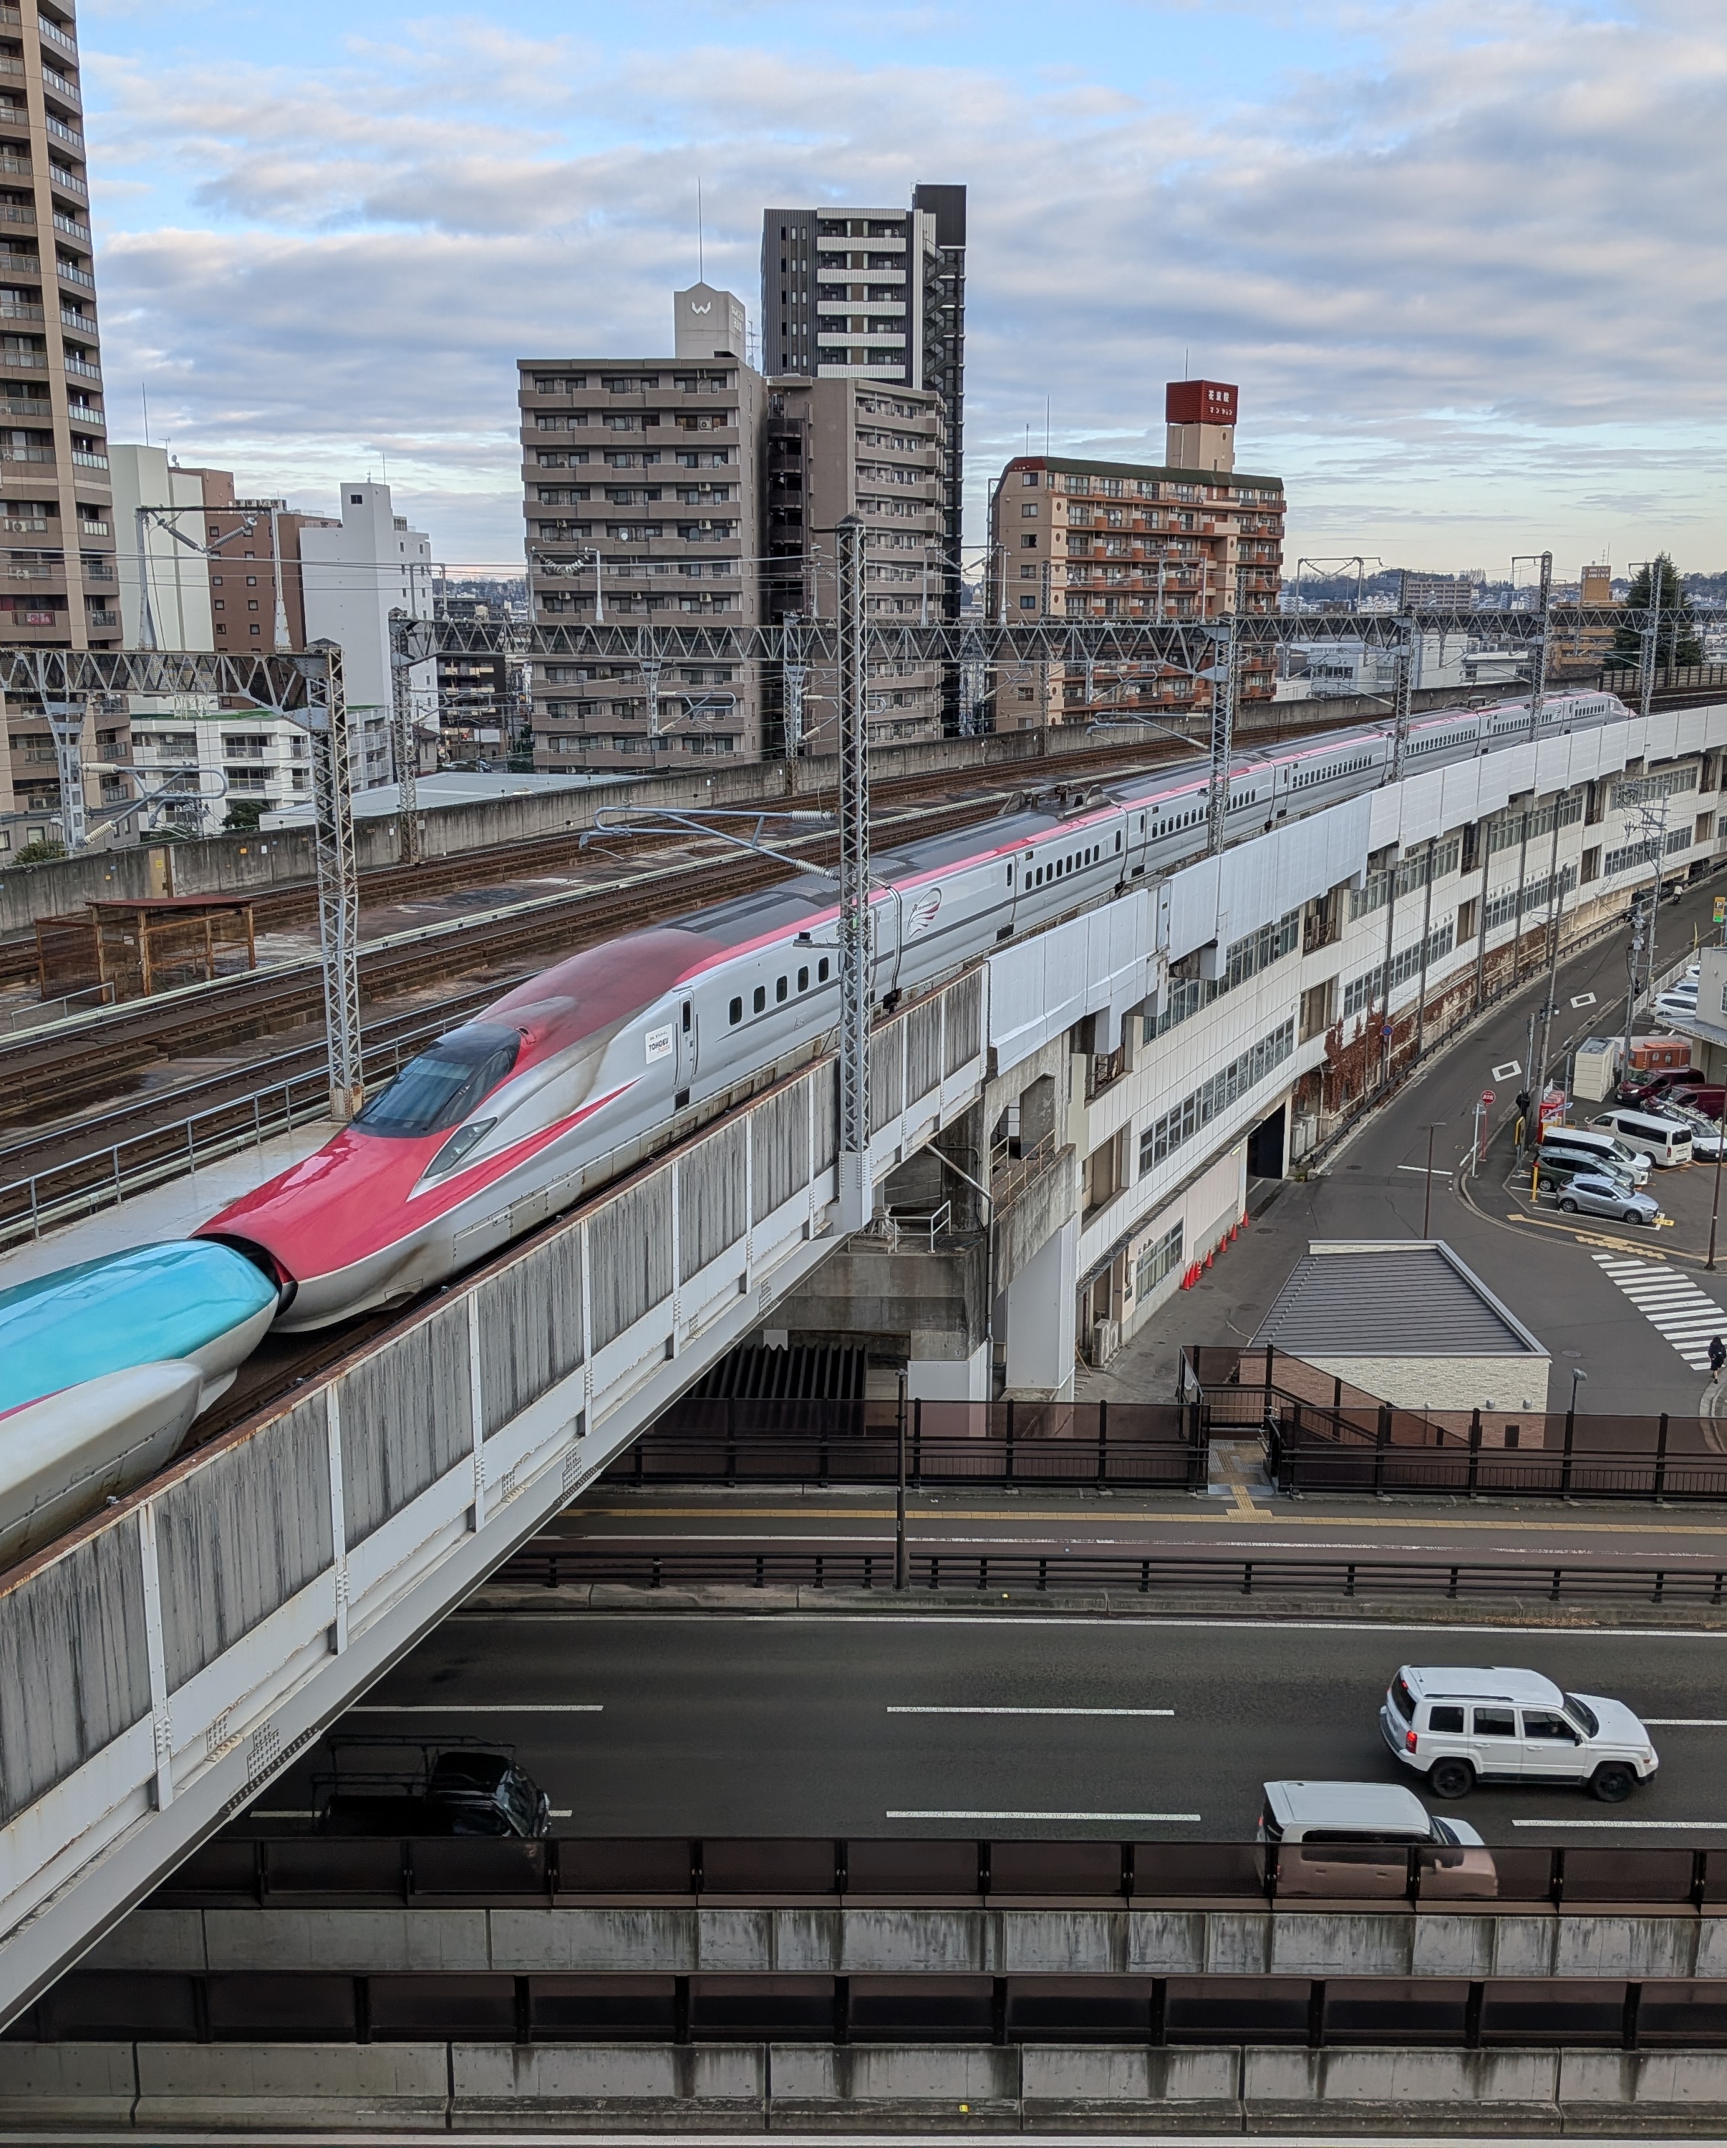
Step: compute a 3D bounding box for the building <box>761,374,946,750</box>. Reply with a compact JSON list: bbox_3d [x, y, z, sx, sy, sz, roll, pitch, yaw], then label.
[{"bbox_3d":[-1.635,-41.358,186.061,11.500,43.000,14.000,8,15,30],"label":"building"}]

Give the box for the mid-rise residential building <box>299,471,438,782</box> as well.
[{"bbox_3d":[-67.109,-59.220,271.165,9.800,39.900,22.000,2,13,7],"label":"mid-rise residential building"}]

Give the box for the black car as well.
[{"bbox_3d":[-6.680,11.662,31.169,3.500,1.960,1.480,1,13,2],"label":"black car"}]

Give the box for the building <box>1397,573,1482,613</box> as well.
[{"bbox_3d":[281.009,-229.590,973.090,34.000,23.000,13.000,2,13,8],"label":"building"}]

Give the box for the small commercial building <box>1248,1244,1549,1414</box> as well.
[{"bbox_3d":[15.200,8.685,62.371,8.800,3.800,10.500,0,13,0],"label":"small commercial building"}]

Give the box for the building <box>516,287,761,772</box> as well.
[{"bbox_3d":[-18.341,-39.790,167.670,18.400,49.700,12.800,2,13,6],"label":"building"}]

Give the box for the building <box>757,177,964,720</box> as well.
[{"bbox_3d":[-0.235,-57.040,206.954,20.500,65.200,16.000,0,13,-3],"label":"building"}]

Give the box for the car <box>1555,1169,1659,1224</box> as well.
[{"bbox_3d":[30.950,5.120,82.500,4.350,1.460,1.770,9,16,33],"label":"car"}]

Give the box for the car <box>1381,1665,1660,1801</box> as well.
[{"bbox_3d":[11.100,11.190,33.840,4.410,1.660,1.780,1,13,2],"label":"car"}]

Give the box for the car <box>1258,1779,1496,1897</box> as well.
[{"bbox_3d":[7.900,11.974,30.523,3.400,1.650,1.475,1,13,2],"label":"car"}]

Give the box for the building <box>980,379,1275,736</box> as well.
[{"bbox_3d":[27.916,-45.425,200.640,9.000,45.500,40.500,12,18,42],"label":"building"}]

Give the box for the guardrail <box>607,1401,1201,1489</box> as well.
[{"bbox_3d":[0.871,7.907,42.412,13.200,1.950,0.150,2,13,-3],"label":"guardrail"}]

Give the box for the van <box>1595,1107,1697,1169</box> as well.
[{"bbox_3d":[35.428,2.613,91.062,1.750,2.000,4.700,-7,15,-30],"label":"van"}]

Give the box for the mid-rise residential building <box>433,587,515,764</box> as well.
[{"bbox_3d":[-56.694,-56.877,292.768,11.800,25.400,12.500,0,13,-2],"label":"mid-rise residential building"}]

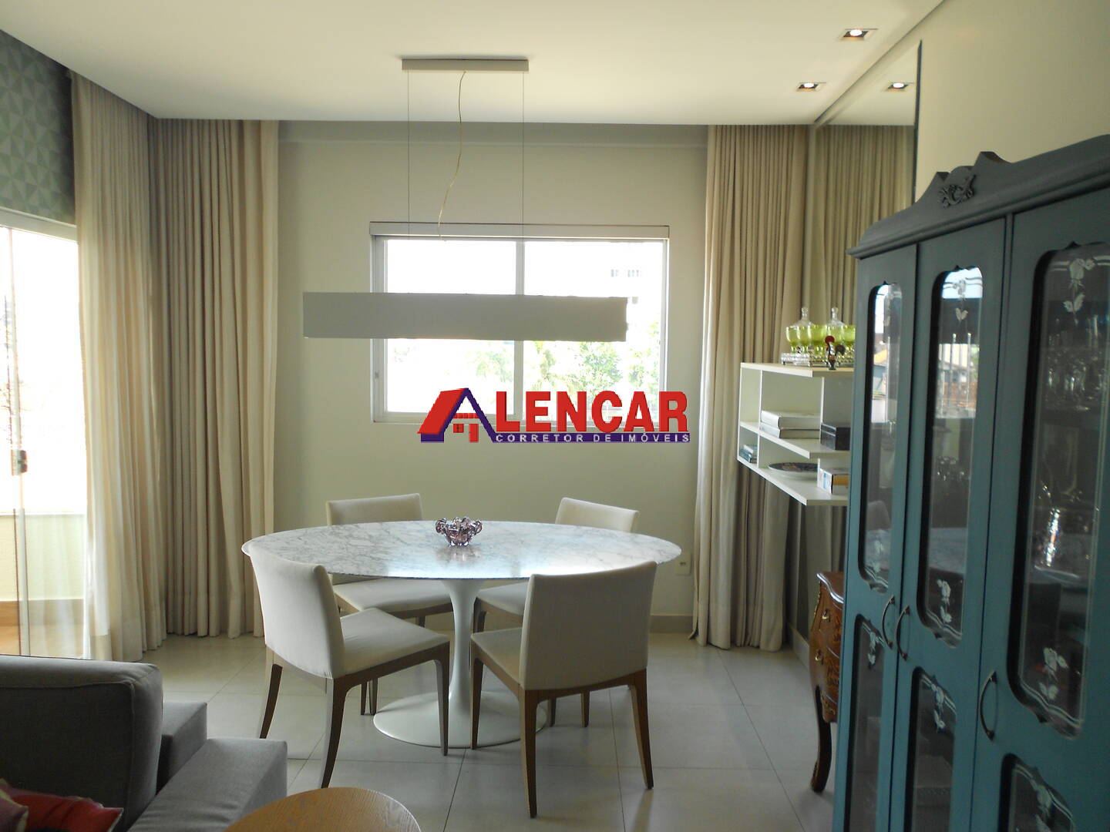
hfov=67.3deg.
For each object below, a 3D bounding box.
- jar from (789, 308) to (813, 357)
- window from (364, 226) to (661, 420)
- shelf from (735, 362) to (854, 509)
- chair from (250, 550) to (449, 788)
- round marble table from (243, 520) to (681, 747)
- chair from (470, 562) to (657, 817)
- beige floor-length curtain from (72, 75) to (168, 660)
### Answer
[{"bbox_3d":[1.239,-0.416,4.173,0.119,0.246,0.119,1,4,1],"label":"jar"},{"bbox_3d":[-0.202,-0.500,4.665,1.653,1.103,0.100,1,4,1],"label":"window"},{"bbox_3d":[1.129,0.035,3.685,0.364,0.506,1.265,1,4,1],"label":"shelf"},{"bbox_3d":[-0.784,0.898,3.180,0.506,0.829,0.575,5,6,43],"label":"chair"},{"bbox_3d":[-0.390,0.917,3.517,1.820,0.752,1.027,1,4,1],"label":"round marble table"},{"bbox_3d":[0.029,0.914,3.119,0.506,0.829,0.575,-1,5,-25],"label":"chair"},{"bbox_3d":[-2.140,-0.171,4.138,0.189,2.778,0.675,1,4,1],"label":"beige floor-length curtain"}]

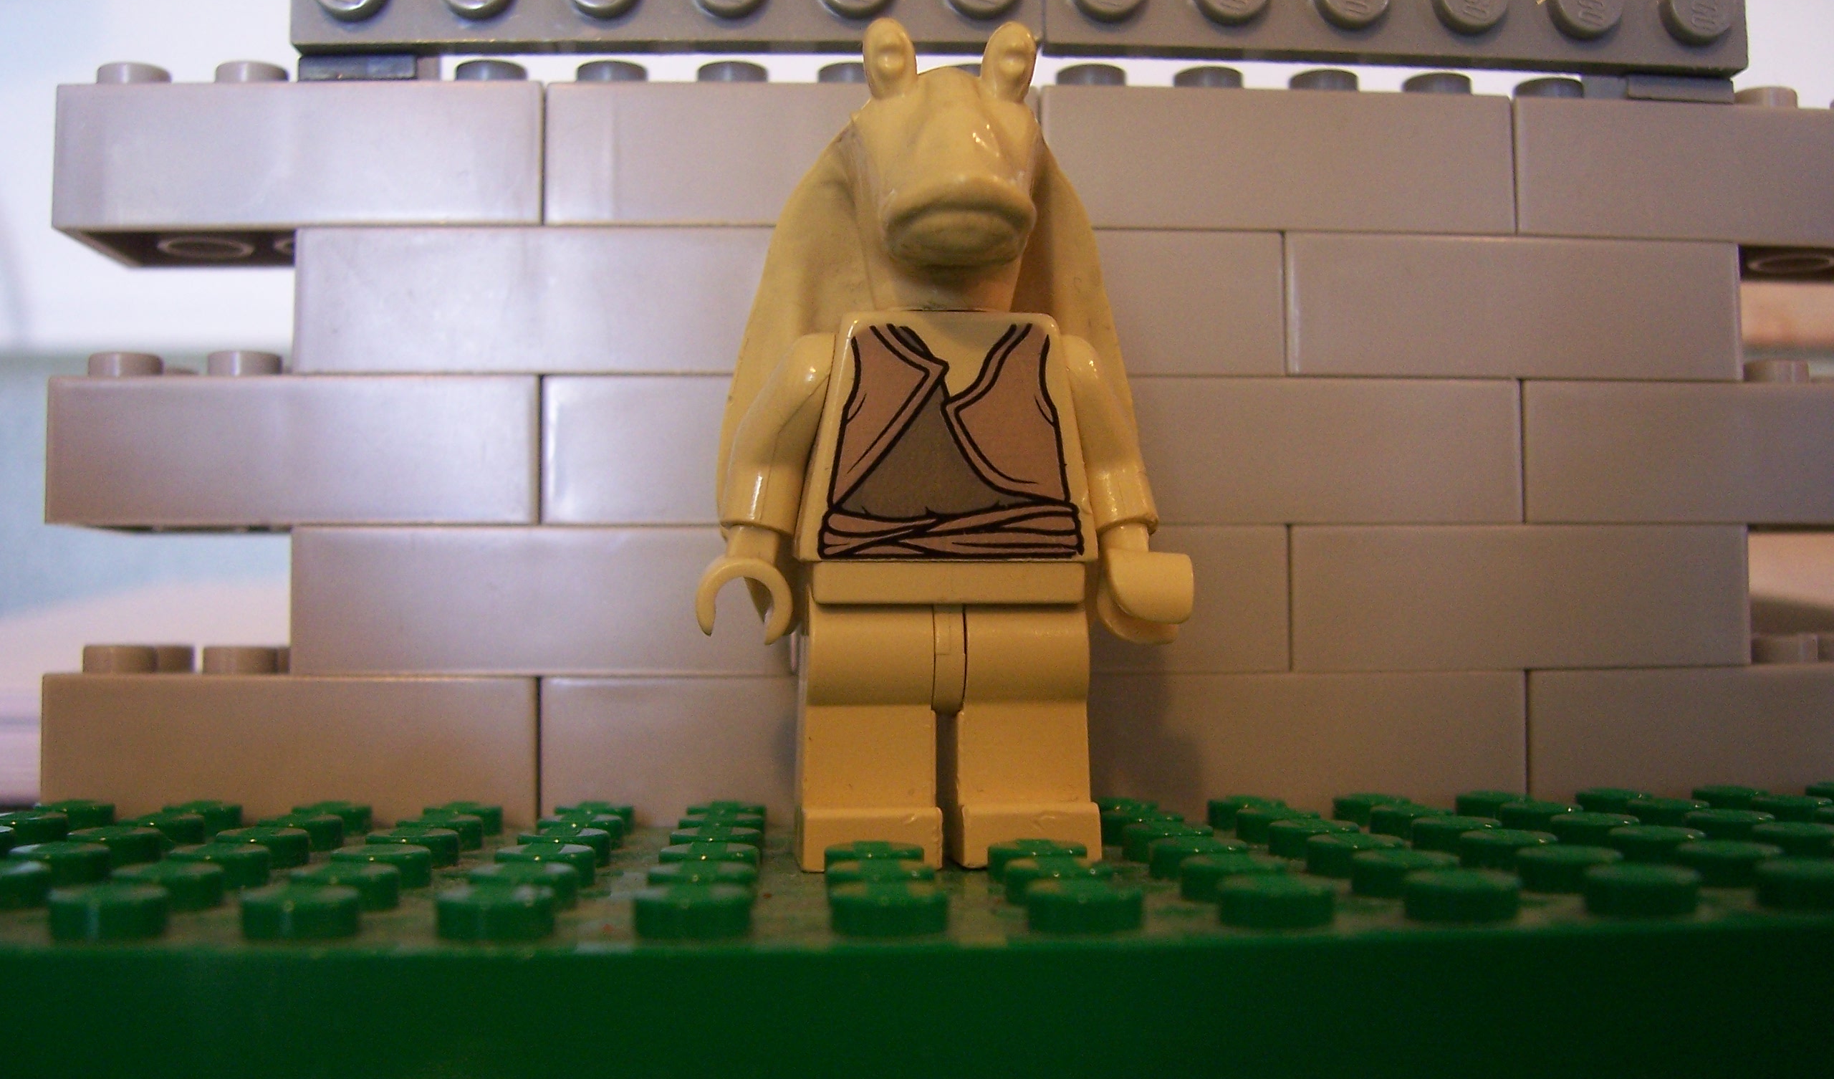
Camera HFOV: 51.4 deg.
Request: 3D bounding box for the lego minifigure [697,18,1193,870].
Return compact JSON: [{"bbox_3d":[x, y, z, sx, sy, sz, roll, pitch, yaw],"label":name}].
[{"bbox_3d":[0.001,-0.006,0.104,0.026,0.046,0.015,0,-3,-3],"label":"lego minifigure"}]

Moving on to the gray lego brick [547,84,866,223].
[{"bbox_3d":[-0.009,-0.025,0.132,0.032,0.010,0.016,0,-2,-3],"label":"gray lego brick"}]

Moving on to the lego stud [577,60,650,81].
[{"bbox_3d":[-0.021,-0.031,0.128,0.005,0.002,0.005,0,-3,-3],"label":"lego stud"}]

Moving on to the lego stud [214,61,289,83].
[{"bbox_3d":[-0.044,-0.030,0.126,0.005,0.002,0.005,0,-3,-3],"label":"lego stud"}]

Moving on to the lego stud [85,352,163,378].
[{"bbox_3d":[-0.052,-0.011,0.125,0.005,0.002,0.005,0,-3,-3],"label":"lego stud"}]

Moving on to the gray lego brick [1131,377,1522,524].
[{"bbox_3d":[0.024,-0.005,0.132,0.032,0.010,0.016,0,-3,-3],"label":"gray lego brick"}]

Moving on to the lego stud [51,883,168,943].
[{"bbox_3d":[-0.033,0.015,0.077,0.005,0.002,0.005,0,-3,-3],"label":"lego stud"}]

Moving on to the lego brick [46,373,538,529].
[{"bbox_3d":[-0.041,-0.005,0.130,0.032,0.010,0.016,0,-2,-3],"label":"lego brick"}]

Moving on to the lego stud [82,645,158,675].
[{"bbox_3d":[-0.052,0.008,0.124,0.005,0.002,0.005,0,-3,-3],"label":"lego stud"}]

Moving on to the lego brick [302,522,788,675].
[{"bbox_3d":[-0.024,0.004,0.129,0.032,0.010,0.016,0,-3,-3],"label":"lego brick"}]

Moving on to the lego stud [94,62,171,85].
[{"bbox_3d":[-0.052,-0.030,0.126,0.005,0.002,0.005,0,-2,-3],"label":"lego stud"}]

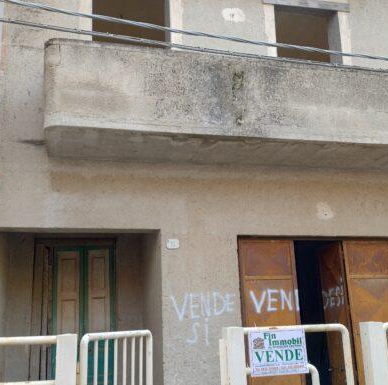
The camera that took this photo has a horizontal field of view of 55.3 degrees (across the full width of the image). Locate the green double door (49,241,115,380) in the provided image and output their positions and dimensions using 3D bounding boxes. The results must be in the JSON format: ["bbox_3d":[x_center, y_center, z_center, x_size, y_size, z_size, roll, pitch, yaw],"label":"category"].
[{"bbox_3d":[-1.659,1.945,5.592,0.917,2.280,0.090,0,-10,-10],"label":"green double door"}]

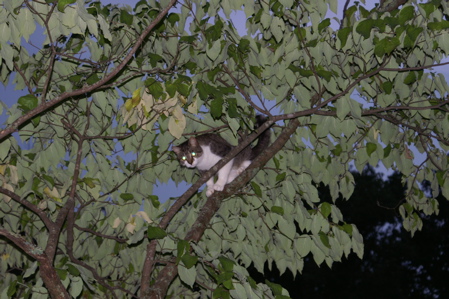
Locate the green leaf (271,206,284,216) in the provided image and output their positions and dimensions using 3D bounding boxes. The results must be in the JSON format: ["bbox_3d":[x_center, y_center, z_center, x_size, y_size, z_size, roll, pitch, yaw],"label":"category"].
[{"bbox_3d":[0.204,0.239,5.050,0.056,0.041,0.030,0,-21,0],"label":"green leaf"}]

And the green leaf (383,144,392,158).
[{"bbox_3d":[0.654,0.008,5.250,0.041,0.059,0.030,0,-21,0],"label":"green leaf"}]

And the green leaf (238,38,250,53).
[{"bbox_3d":[0.078,-0.405,5.100,0.048,0.057,0.030,0,-21,0],"label":"green leaf"}]

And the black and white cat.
[{"bbox_3d":[-0.012,0.027,5.100,0.180,0.340,0.440,-19,-28,40],"label":"black and white cat"}]

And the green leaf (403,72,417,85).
[{"bbox_3d":[0.728,-0.279,5.150,0.057,0.050,0.030,0,-21,0],"label":"green leaf"}]

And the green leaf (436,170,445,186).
[{"bbox_3d":[0.858,0.115,5.200,0.033,0.067,0.030,0,-21,0],"label":"green leaf"}]

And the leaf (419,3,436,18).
[{"bbox_3d":[0.775,-0.531,5.000,0.071,0.064,0.030,0,-21,0],"label":"leaf"}]

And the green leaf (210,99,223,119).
[{"bbox_3d":[-0.030,-0.152,4.850,0.046,0.078,0.030,0,-21,0],"label":"green leaf"}]

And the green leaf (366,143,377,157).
[{"bbox_3d":[0.590,0.000,5.250,0.041,0.059,0.030,0,-21,0],"label":"green leaf"}]

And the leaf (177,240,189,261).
[{"bbox_3d":[-0.152,0.366,4.750,0.045,0.076,0.030,0,-21,0],"label":"leaf"}]

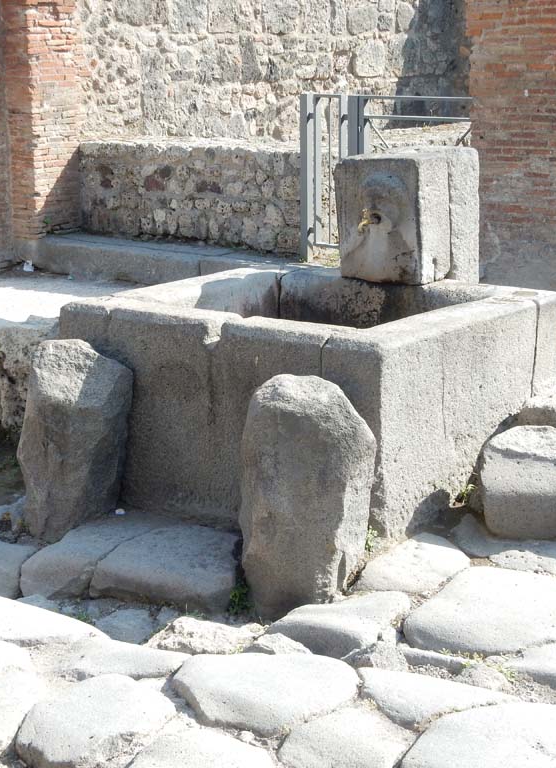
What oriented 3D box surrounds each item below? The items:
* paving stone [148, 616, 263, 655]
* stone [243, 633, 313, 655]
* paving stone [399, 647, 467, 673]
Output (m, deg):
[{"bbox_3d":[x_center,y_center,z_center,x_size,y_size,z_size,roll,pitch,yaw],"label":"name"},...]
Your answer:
[{"bbox_3d":[-0.245,0.860,5.060,0.370,0.130,0.240,-1,12,0],"label":"paving stone"},{"bbox_3d":[0.000,0.860,4.970,0.220,0.100,0.160,-1,12,0],"label":"stone"},{"bbox_3d":[0.490,0.870,4.790,0.220,0.090,0.120,9,16,39],"label":"paving stone"}]

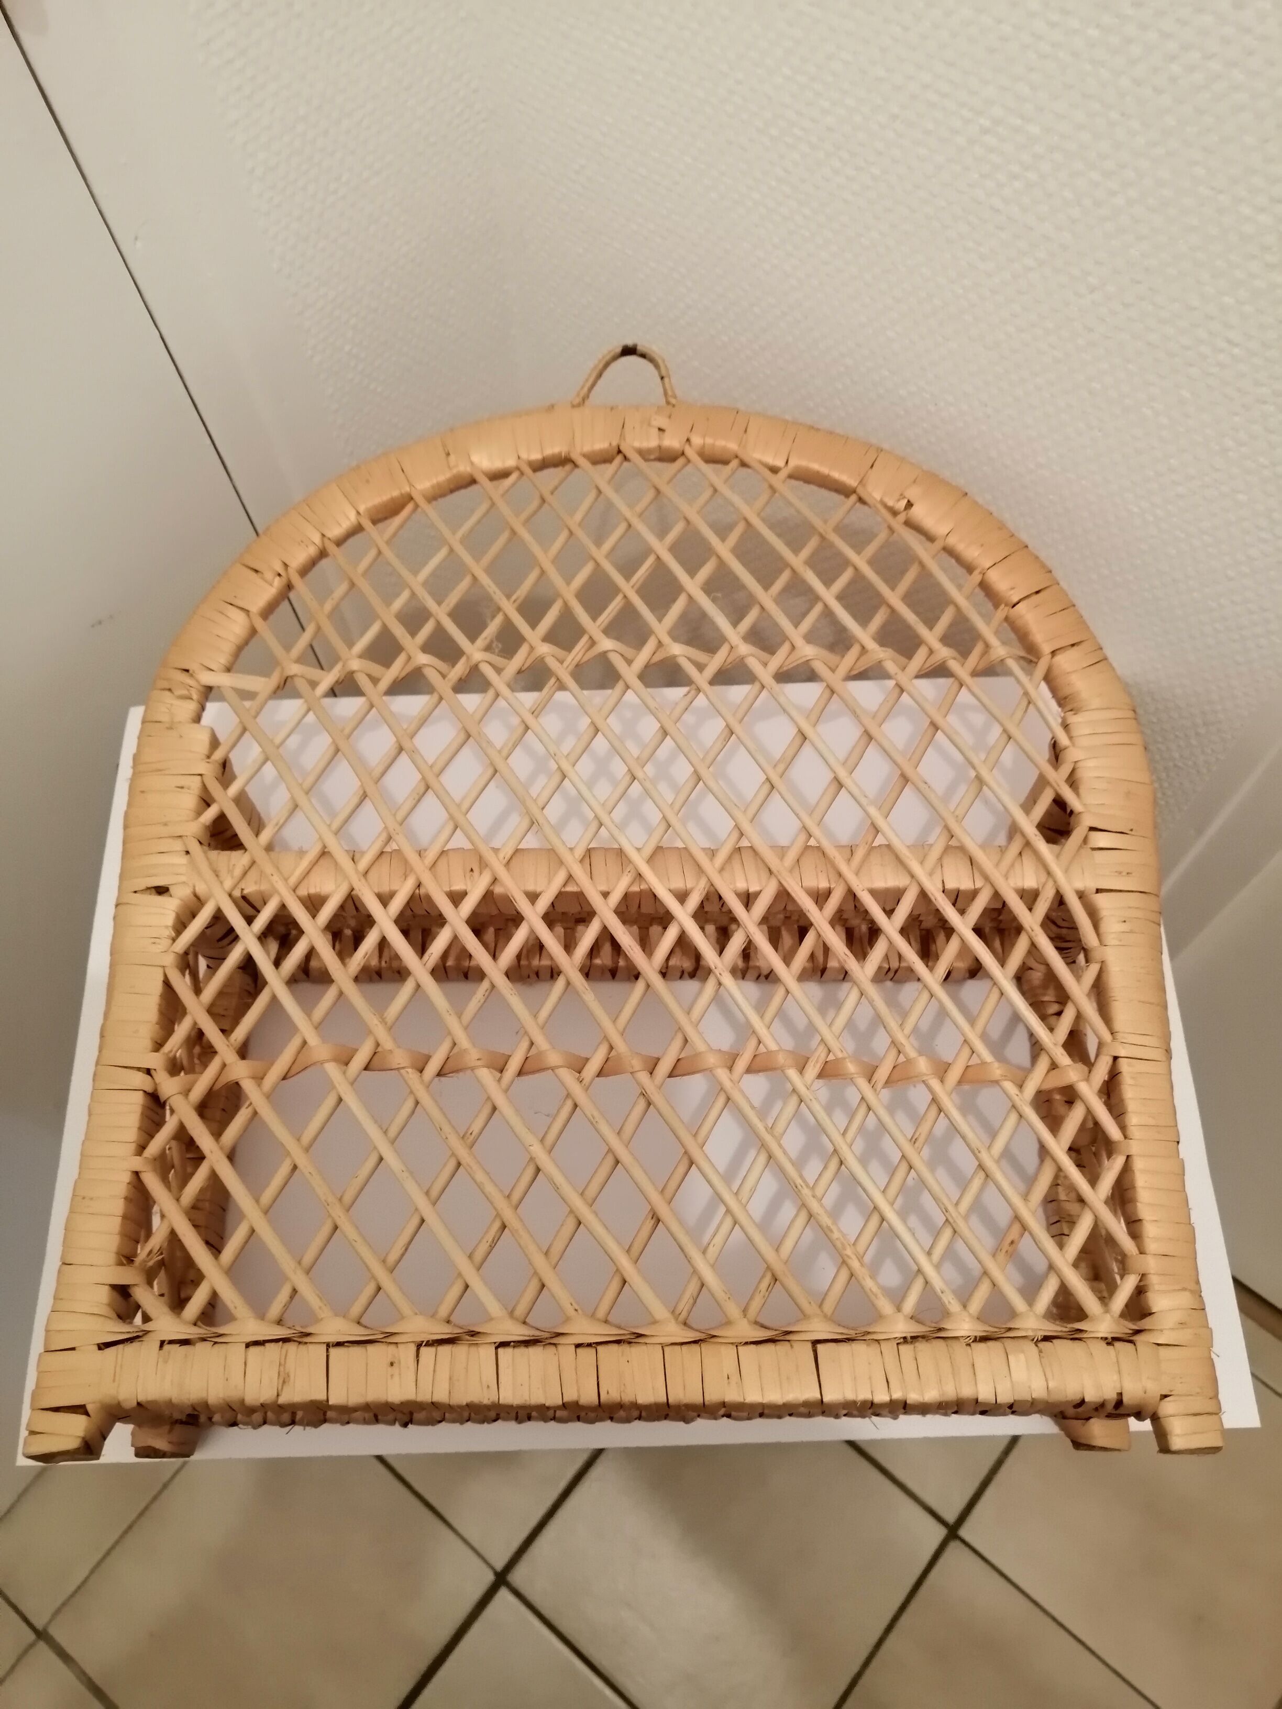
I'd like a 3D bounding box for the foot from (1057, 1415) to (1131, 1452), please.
[{"bbox_3d":[0.212,0.266,0.600,0.022,0.024,0.022,0,71,0],"label":"foot"}]

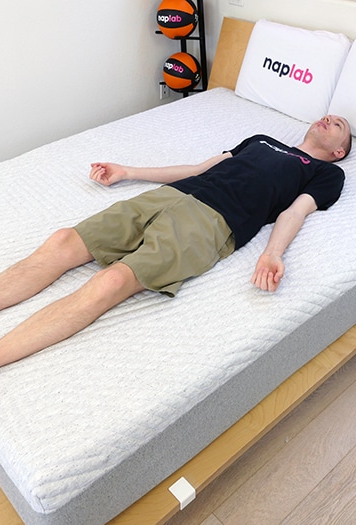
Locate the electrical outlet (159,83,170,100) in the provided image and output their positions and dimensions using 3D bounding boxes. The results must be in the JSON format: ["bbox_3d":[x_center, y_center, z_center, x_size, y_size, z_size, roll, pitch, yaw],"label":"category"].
[{"bbox_3d":[-0.082,-1.112,3.137,0.075,0.117,0.012,-28,46,-31],"label":"electrical outlet"}]

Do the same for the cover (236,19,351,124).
[{"bbox_3d":[0.585,-0.993,2.513,0.140,0.415,0.575,-15,38,-41],"label":"cover"}]

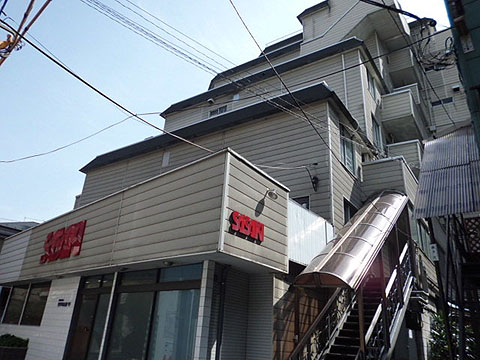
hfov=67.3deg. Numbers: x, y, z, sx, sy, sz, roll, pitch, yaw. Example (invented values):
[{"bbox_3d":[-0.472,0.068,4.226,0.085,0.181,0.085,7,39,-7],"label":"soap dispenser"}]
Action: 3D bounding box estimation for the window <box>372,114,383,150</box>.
[{"bbox_3d":[7.081,-2.346,18.596,0.120,1.813,1.627,-11,-26,33],"label":"window"}]

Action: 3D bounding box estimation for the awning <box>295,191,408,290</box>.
[{"bbox_3d":[3.789,1.335,10.851,1.343,0.421,8.330,-11,4,33],"label":"awning"}]

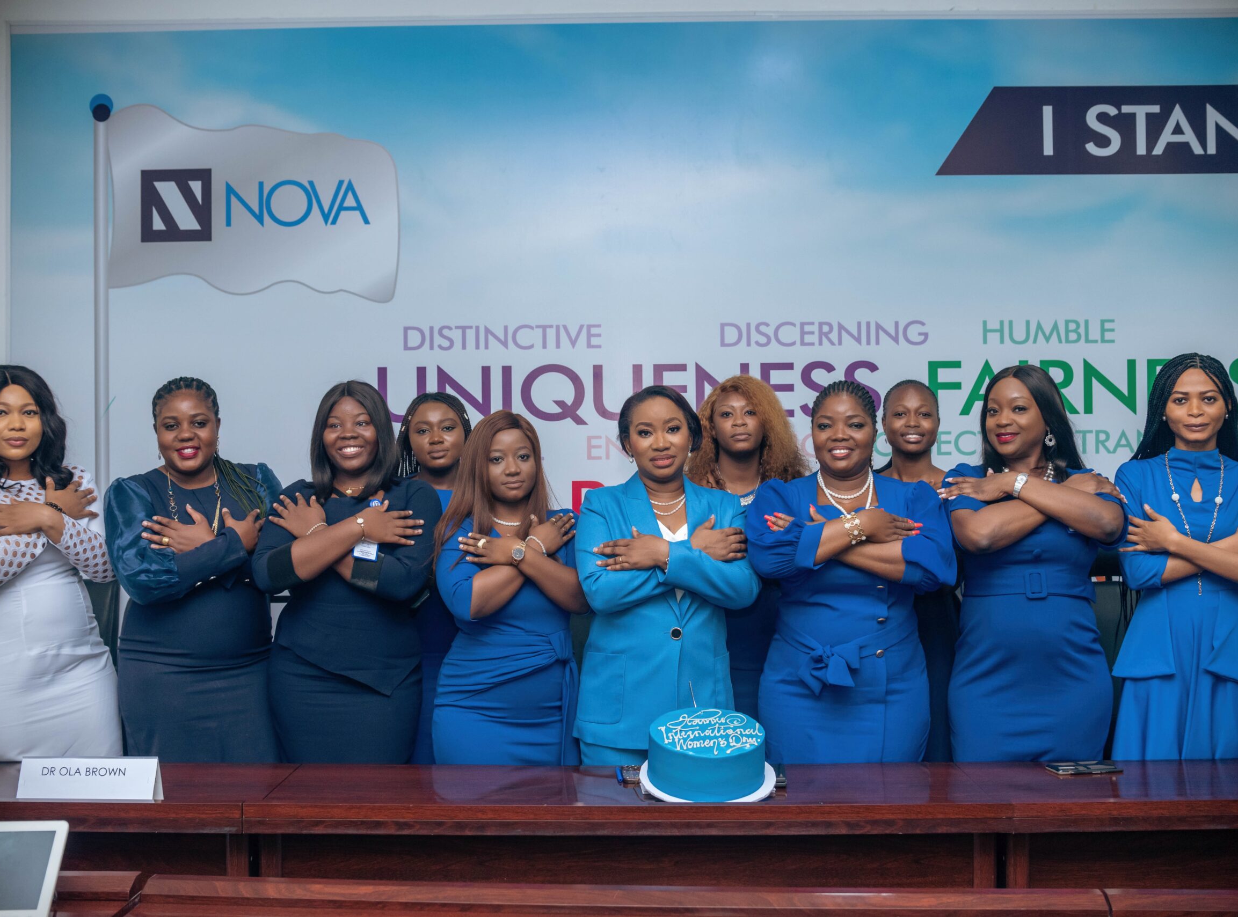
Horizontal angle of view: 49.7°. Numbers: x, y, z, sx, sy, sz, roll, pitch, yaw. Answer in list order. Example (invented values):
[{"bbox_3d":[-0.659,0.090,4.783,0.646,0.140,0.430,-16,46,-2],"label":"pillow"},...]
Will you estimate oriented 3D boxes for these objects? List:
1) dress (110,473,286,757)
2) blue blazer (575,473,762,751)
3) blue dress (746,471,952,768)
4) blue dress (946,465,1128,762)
[{"bbox_3d":[-1.047,0.491,3.318,0.450,0.949,0.330,0,1,-9],"label":"dress"},{"bbox_3d":[0.119,0.384,3.340,0.450,0.680,0.330,0,0,-10],"label":"blue blazer"},{"bbox_3d":[0.576,0.502,3.318,0.490,0.927,0.330,0,1,6],"label":"blue dress"},{"bbox_3d":[1.037,0.490,3.338,0.440,0.951,0.330,0,1,7],"label":"blue dress"}]

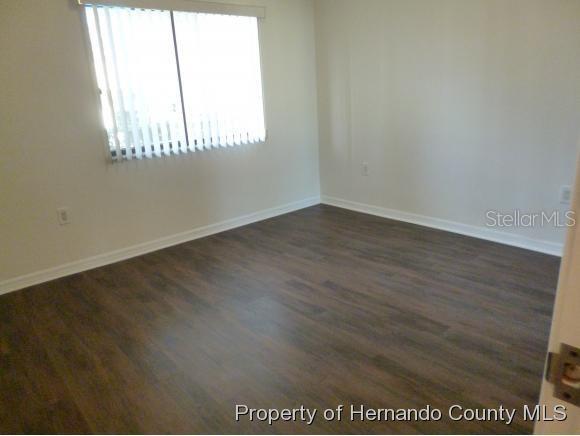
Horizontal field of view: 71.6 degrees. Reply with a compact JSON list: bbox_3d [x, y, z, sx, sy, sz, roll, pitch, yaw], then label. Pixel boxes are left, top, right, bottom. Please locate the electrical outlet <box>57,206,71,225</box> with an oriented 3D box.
[{"bbox_3d":[-1.696,-0.015,3.032,0.072,0.116,0.010,-17,21,-38],"label":"electrical outlet"}]

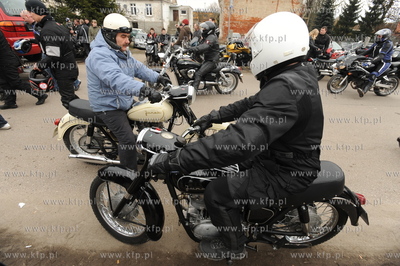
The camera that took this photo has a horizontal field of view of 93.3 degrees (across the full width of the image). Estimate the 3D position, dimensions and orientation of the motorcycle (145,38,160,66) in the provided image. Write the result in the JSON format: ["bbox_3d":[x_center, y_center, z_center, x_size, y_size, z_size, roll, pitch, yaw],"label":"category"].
[{"bbox_3d":[-2.080,-3.665,8.333,0.700,1.100,1.800,0,30,-5],"label":"motorcycle"}]

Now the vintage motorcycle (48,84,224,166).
[{"bbox_3d":[-0.691,-0.074,2.288,2.140,1.020,0.740,0,30,-4],"label":"vintage motorcycle"}]

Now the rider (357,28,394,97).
[{"bbox_3d":[4.661,-1.830,5.075,0.980,1.680,0.750,3,30,0],"label":"rider"}]

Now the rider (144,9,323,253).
[{"bbox_3d":[0.261,0.193,1.280,1.100,1.640,0.780,3,30,1],"label":"rider"}]

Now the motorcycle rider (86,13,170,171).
[{"bbox_3d":[-0.804,-0.355,2.125,0.920,1.660,0.750,0,30,-4],"label":"motorcycle rider"}]

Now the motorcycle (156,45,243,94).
[{"bbox_3d":[-0.054,-1.609,4.868,2.400,1.160,0.880,2,30,-1],"label":"motorcycle"}]

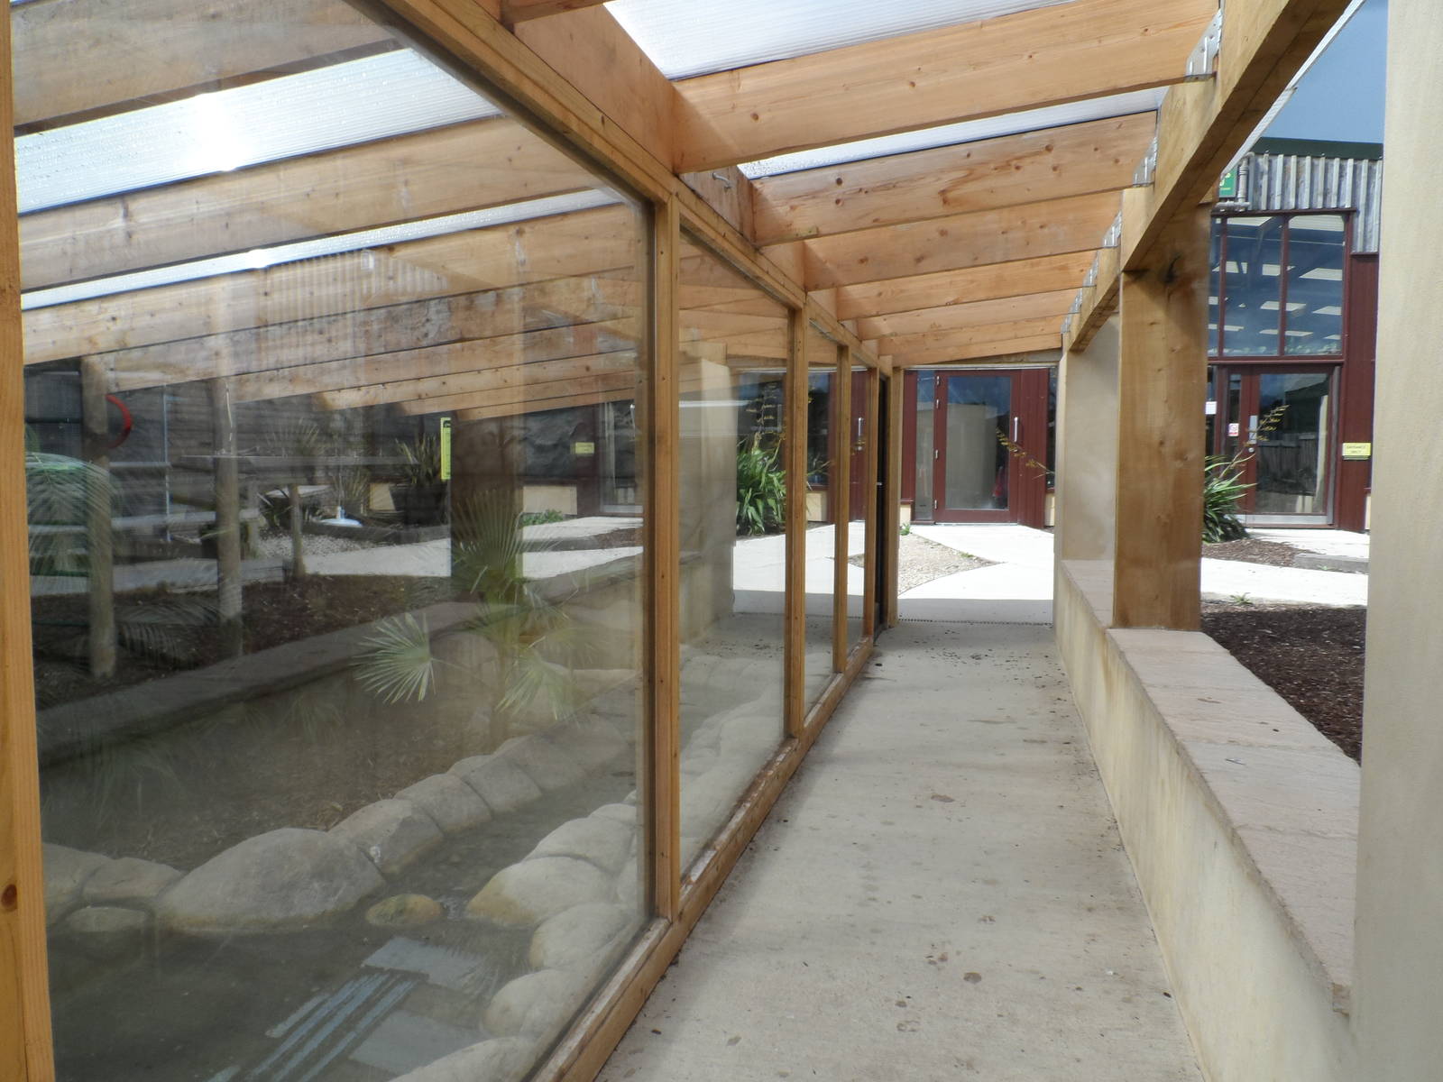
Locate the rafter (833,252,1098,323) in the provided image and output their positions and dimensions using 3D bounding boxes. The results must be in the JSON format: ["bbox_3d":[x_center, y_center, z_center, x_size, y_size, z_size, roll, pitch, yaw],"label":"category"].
[{"bbox_3d":[1.165,-1.300,4.925,1.277,0.222,0.049,-7,2,16],"label":"rafter"}]

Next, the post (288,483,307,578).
[{"bbox_3d":[-2.651,-0.065,6.242,0.072,0.575,0.072,-1,4,-17],"label":"post"}]

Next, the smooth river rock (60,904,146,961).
[{"bbox_3d":[-1.809,1.129,2.917,0.225,0.110,0.150,-2,4,-33],"label":"smooth river rock"}]

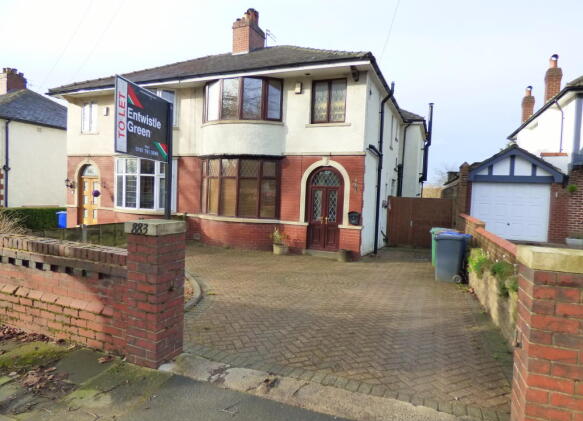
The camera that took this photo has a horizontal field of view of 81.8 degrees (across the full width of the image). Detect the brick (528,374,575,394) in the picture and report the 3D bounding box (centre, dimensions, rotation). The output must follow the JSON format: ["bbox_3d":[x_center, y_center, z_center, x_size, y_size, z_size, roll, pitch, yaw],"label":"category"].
[{"bbox_3d":[1.491,0.990,1.971,0.215,0.075,0.105,3,4,19],"label":"brick"}]

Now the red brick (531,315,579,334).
[{"bbox_3d":[1.500,0.643,1.955,0.215,0.075,0.105,3,4,19],"label":"red brick"}]

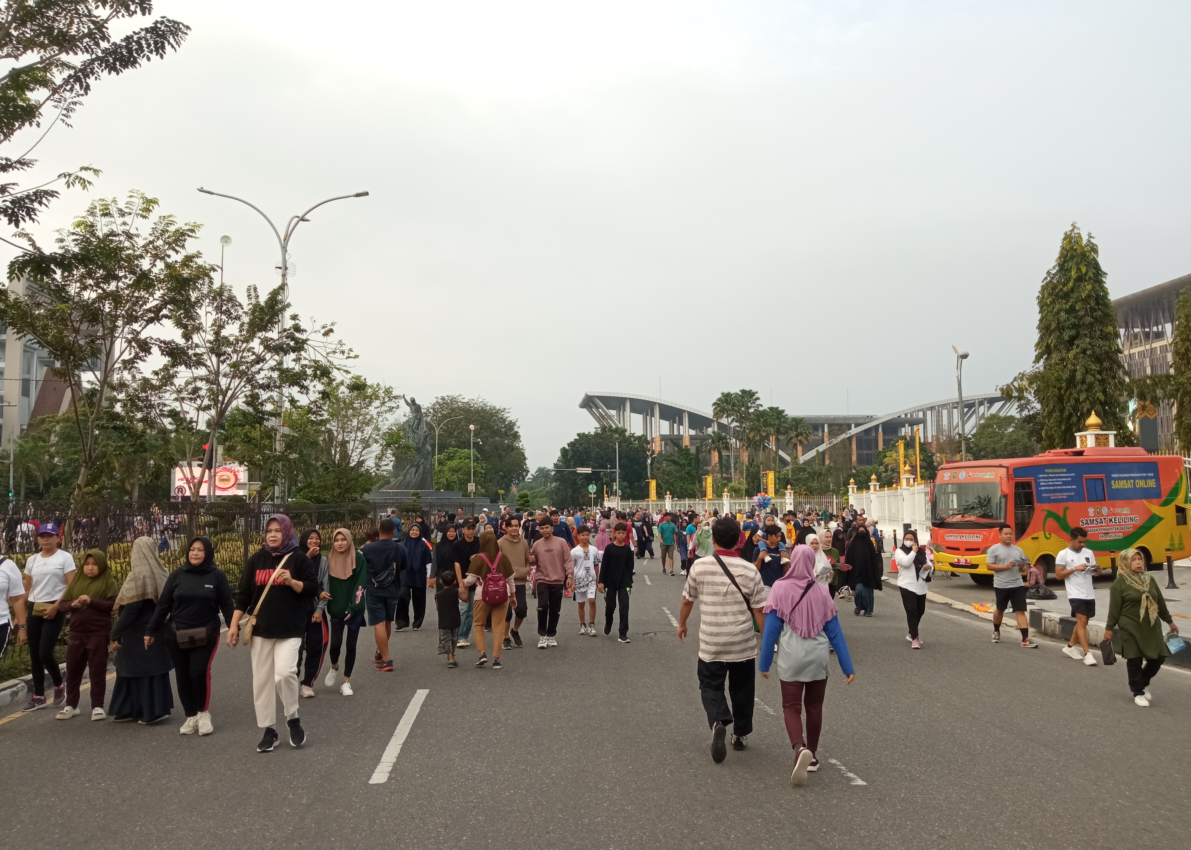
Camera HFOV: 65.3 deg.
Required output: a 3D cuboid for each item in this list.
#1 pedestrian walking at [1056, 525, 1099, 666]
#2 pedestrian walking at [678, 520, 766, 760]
[{"bbox_3d":[5.922,2.092,11.426,0.520,1.656,0.520,1,-5,-9],"label":"pedestrian walking"},{"bbox_3d":[0.912,1.501,6.668,0.620,1.672,0.520,-1,-5,3],"label":"pedestrian walking"}]

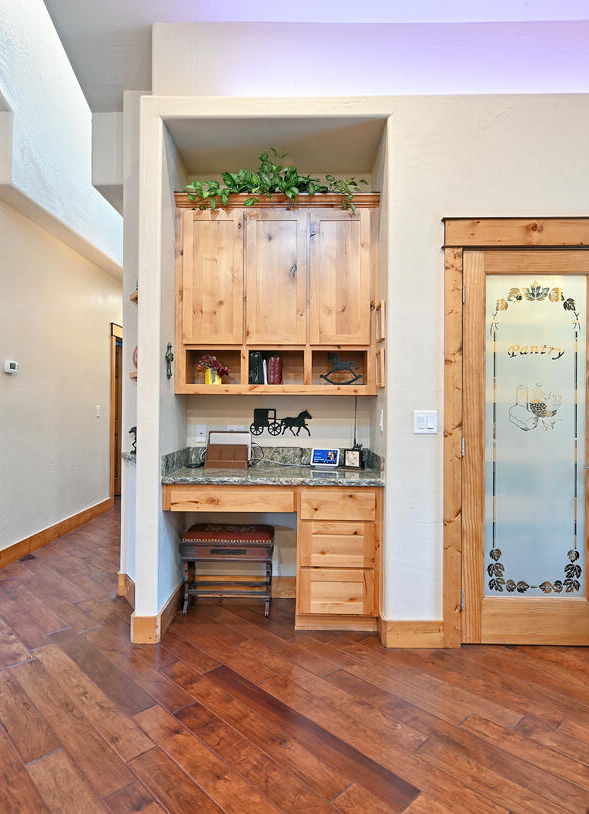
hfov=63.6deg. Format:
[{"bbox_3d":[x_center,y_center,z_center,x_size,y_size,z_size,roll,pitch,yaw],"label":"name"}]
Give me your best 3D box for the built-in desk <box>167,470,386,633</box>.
[{"bbox_3d":[-0.114,0.812,2.831,1.199,0.849,0.492,0,0,2],"label":"built-in desk"}]

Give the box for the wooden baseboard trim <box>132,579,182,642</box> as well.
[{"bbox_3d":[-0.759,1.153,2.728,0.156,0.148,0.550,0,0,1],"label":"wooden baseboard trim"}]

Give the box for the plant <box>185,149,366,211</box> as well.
[{"bbox_3d":[-0.108,-1.311,2.793,1.060,0.375,0.320,0,0,2],"label":"plant"}]

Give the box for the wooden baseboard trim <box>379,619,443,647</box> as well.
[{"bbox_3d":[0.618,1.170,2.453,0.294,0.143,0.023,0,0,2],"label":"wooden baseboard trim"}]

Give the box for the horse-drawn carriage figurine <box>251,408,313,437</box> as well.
[{"bbox_3d":[-0.084,0.100,3.061,0.402,0.172,0.025,0,0,2],"label":"horse-drawn carriage figurine"}]

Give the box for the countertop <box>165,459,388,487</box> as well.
[{"bbox_3d":[-0.111,0.408,2.826,1.201,0.041,0.493,0,0,2],"label":"countertop"}]

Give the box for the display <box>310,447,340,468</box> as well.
[{"bbox_3d":[0.191,0.328,2.962,0.178,0.122,0.070,0,0,16],"label":"display"}]

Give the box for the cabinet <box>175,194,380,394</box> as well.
[{"bbox_3d":[-0.103,-0.654,2.915,1.190,1.170,0.325,0,0,1],"label":"cabinet"}]

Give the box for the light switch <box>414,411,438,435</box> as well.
[{"bbox_3d":[0.682,0.079,2.457,0.121,0.120,0.015,0,0,2],"label":"light switch"}]

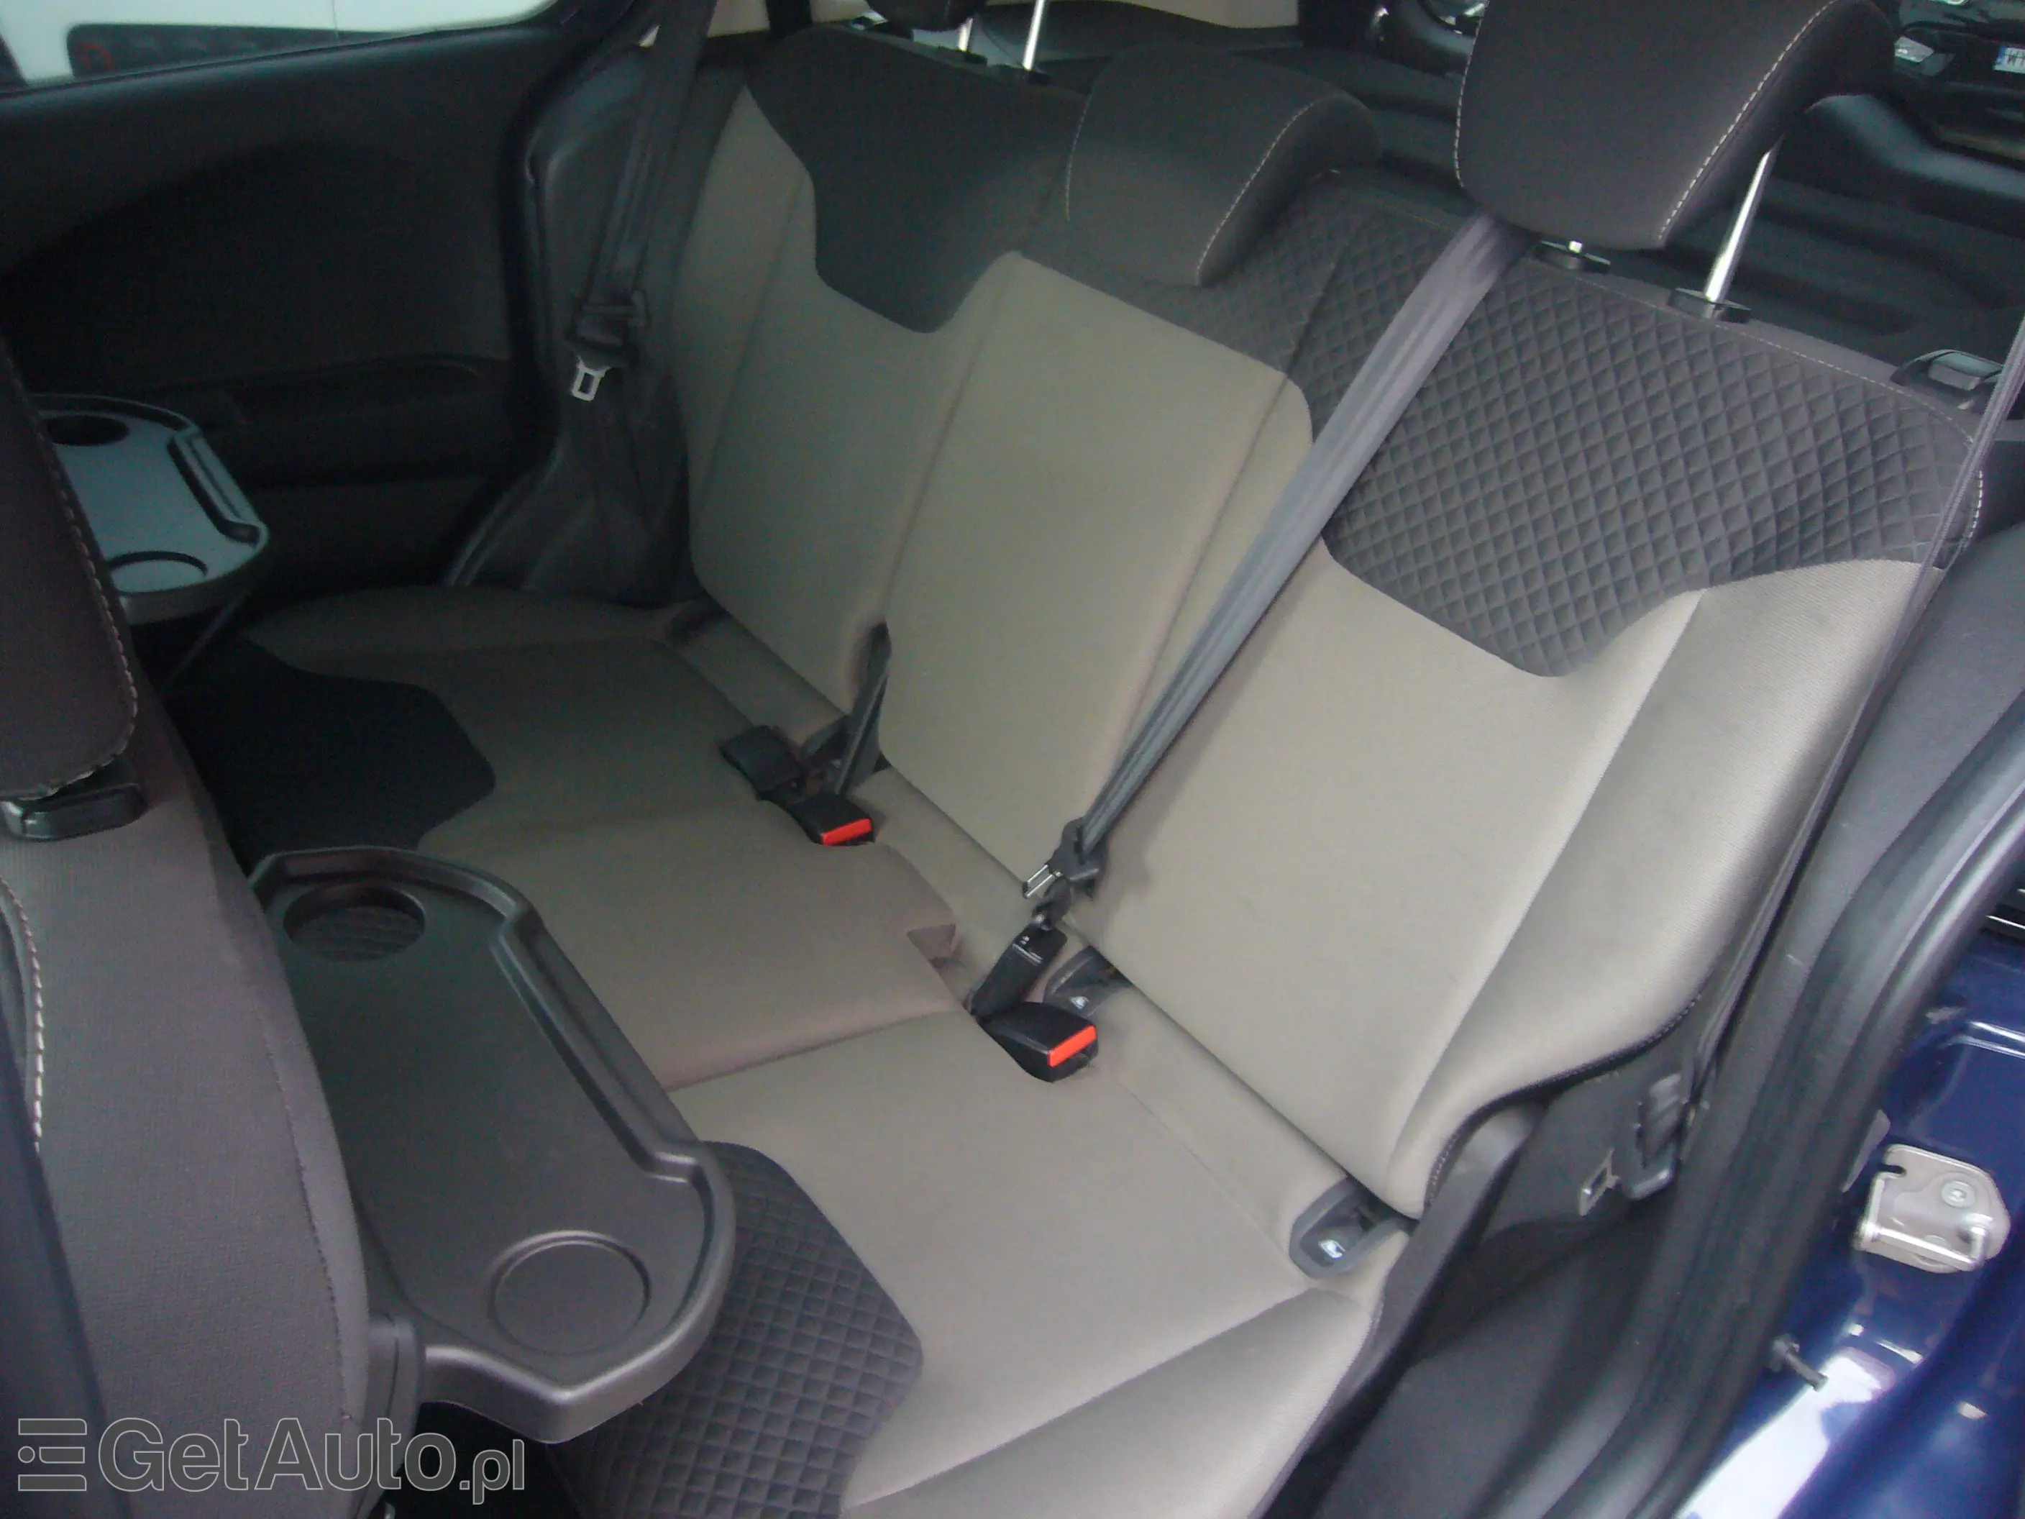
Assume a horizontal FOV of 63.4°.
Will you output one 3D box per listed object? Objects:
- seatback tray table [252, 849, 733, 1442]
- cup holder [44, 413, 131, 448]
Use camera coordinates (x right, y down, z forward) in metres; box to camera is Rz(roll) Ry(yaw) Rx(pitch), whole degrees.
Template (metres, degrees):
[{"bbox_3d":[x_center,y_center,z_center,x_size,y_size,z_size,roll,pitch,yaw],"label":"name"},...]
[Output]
[{"bbox_3d":[-0.244,0.149,0.740,0.160,0.032,0.375,-16,39,-32],"label":"seatback tray table"},{"bbox_3d":[-0.733,-0.252,1.292,0.067,0.020,0.067,-16,39,-32],"label":"cup holder"}]

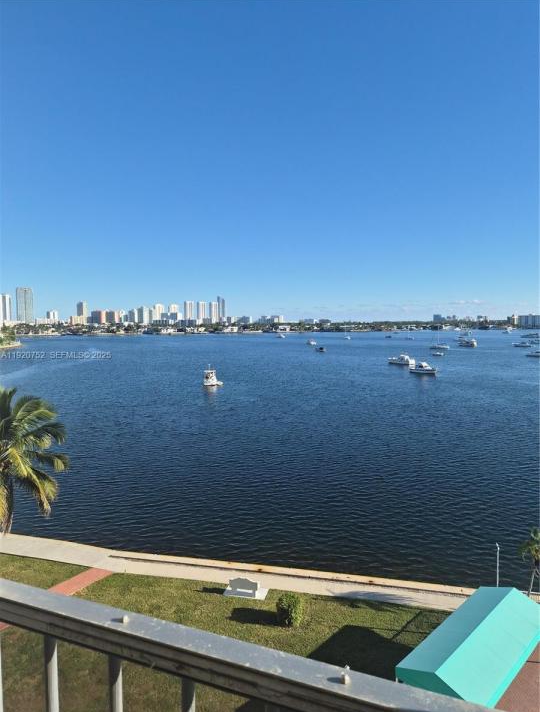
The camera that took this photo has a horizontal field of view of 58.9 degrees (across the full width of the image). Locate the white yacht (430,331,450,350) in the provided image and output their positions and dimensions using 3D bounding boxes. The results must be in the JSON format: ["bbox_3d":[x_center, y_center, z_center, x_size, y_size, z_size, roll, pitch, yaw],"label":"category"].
[{"bbox_3d":[105.873,-10.779,296.660,12.000,13.200,3.700,3,5,43],"label":"white yacht"}]

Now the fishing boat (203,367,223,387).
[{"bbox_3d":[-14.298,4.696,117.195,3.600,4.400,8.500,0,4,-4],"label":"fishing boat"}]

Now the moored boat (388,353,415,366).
[{"bbox_3d":[48.741,1.221,176.795,3.500,4.000,9.800,-3,4,-37],"label":"moored boat"}]

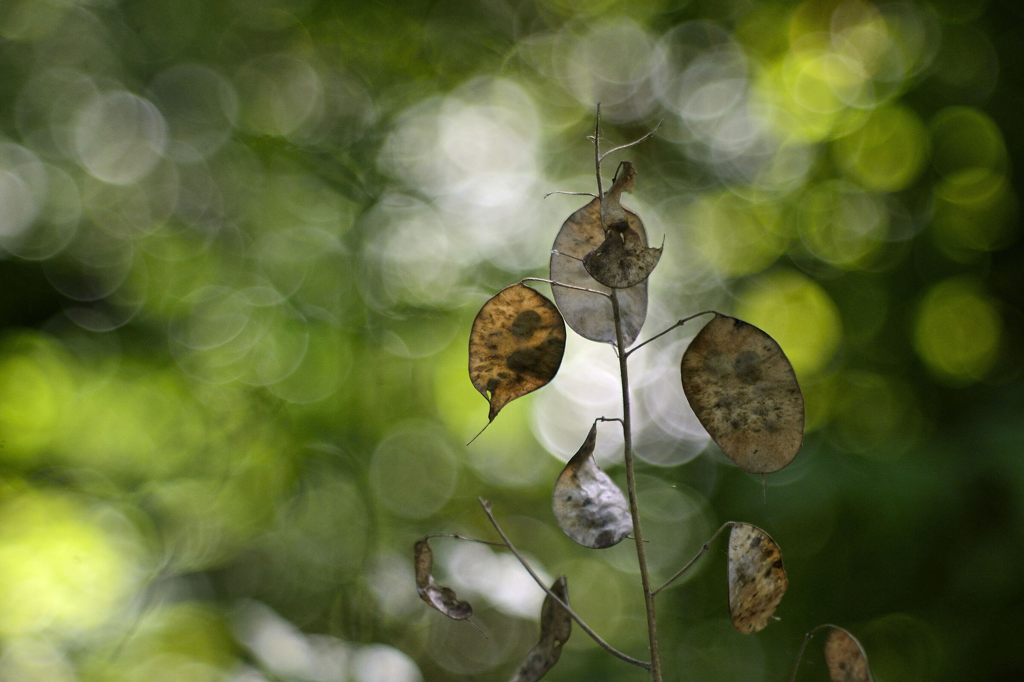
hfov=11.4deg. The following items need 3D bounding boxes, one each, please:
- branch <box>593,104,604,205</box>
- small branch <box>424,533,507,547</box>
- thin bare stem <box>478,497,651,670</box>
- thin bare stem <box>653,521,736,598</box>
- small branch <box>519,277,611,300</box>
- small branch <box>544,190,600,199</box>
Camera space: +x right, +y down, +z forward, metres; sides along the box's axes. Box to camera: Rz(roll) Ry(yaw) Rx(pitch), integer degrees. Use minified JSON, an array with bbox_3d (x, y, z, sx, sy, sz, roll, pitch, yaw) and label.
[{"bbox_3d":[0.024,-0.050,1.400,0.002,0.029,0.002,-2,0,0],"label":"branch"},{"bbox_3d":[-0.013,0.054,1.400,0.023,0.003,0.003,5,0,0],"label":"small branch"},{"bbox_3d":[0.013,0.068,1.400,0.007,0.067,0.006,-45,0,0],"label":"thin bare stem"},{"bbox_3d":[0.049,0.059,1.400,0.030,0.003,0.003,-41,0,0],"label":"thin bare stem"},{"bbox_3d":[0.015,-0.014,1.400,0.025,0.003,0.003,11,0,0],"label":"small branch"},{"bbox_3d":[0.016,-0.040,1.400,0.015,0.002,0.002,0,0,0],"label":"small branch"}]

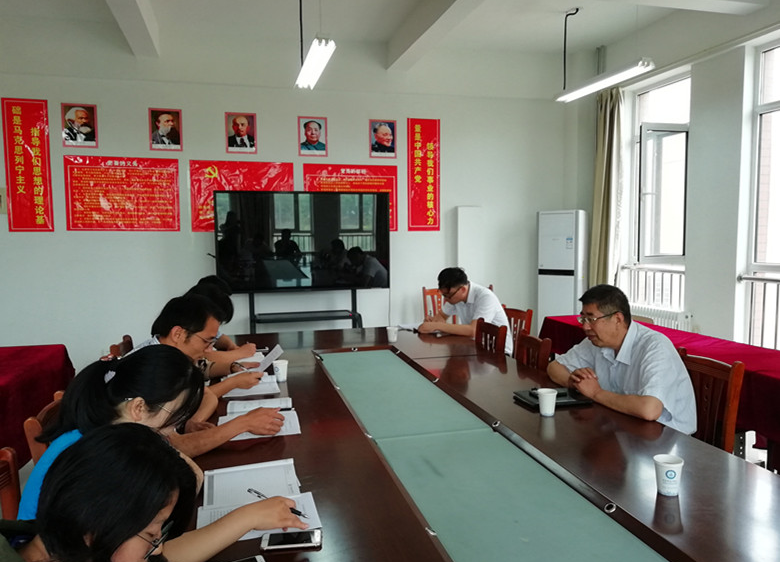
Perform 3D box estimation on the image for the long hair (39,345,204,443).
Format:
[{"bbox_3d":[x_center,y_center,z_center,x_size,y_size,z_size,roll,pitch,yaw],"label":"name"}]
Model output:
[{"bbox_3d":[-0.654,0.272,1.440,0.350,0.230,0.200,-1,5,-15],"label":"long hair"}]

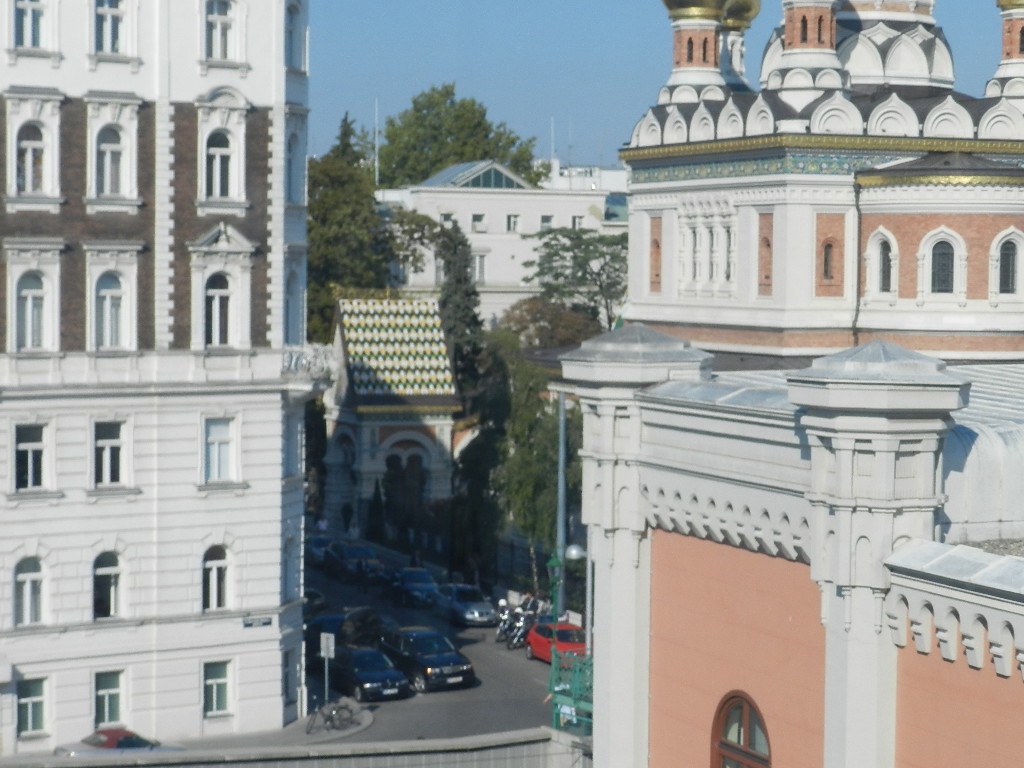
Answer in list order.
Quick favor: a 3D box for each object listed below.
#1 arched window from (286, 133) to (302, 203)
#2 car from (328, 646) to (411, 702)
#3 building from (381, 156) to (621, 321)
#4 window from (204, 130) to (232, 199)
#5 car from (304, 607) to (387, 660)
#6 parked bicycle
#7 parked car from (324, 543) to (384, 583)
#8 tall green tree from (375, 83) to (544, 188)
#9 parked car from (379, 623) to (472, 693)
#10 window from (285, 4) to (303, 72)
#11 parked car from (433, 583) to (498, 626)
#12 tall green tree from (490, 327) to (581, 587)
[{"bbox_3d":[-5.925,-5.898,61.249,0.200,1.900,0.880,1,3,15],"label":"arched window"},{"bbox_3d":[-4.917,9.294,73.924,1.740,1.430,4.300,-1,3,-24],"label":"car"},{"bbox_3d":[-2.180,-9.182,194.371,19.000,20.000,15.000,-1,3,-22],"label":"building"},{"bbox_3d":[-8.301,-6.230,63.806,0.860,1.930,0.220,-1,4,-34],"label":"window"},{"bbox_3d":[-5.779,8.747,78.500,1.780,1.500,4.500,-1,3,-25],"label":"car"},{"bbox_3d":[-4.896,8.867,60.686,1.680,1.010,0.520,-1,4,-27],"label":"parked bicycle"},{"bbox_3d":[-7.392,8.263,106.039,1.780,1.470,4.400,0,3,-19],"label":"parked car"},{"bbox_3d":[-4.412,-10.964,186.733,13.500,28.000,13.500,1,3,0],"label":"tall green tree"},{"bbox_3d":[-2.839,8.626,70.491,1.720,1.420,4.600,-1,1,-27],"label":"parked car"},{"bbox_3d":[-6.343,-10.135,65.569,0.220,1.983,0.860,2,3,18],"label":"window"},{"bbox_3d":[-1.749,8.386,86.430,1.650,1.420,4.000,-1,1,-21],"label":"parked car"},{"bbox_3d":[1.122,3.334,93.535,4.200,11.000,4.200,1,3,0],"label":"tall green tree"}]

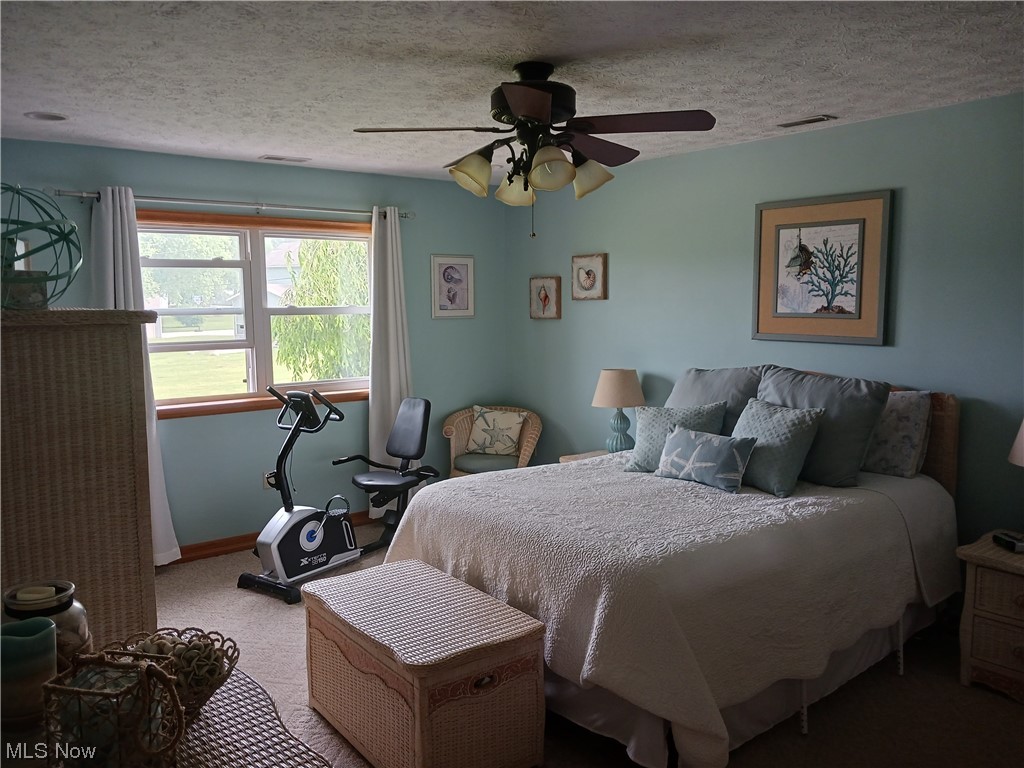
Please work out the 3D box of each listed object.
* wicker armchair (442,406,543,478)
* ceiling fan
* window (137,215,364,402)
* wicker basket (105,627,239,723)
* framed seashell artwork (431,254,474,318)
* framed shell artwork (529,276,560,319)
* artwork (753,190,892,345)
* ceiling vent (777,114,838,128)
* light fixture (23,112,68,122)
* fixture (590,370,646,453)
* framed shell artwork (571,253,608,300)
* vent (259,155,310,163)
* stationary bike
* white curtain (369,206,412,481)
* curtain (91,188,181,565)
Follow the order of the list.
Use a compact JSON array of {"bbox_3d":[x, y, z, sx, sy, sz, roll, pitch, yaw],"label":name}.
[{"bbox_3d":[-0.117,0.597,5.516,0.700,0.820,0.660,3,7,26],"label":"wicker armchair"},{"bbox_3d":[0.081,-0.912,2.902,1.320,0.480,1.270,0,7,4],"label":"ceiling fan"},{"bbox_3d":[-1.566,-0.431,5.015,1.700,1.215,0.120,-5,8,-37],"label":"window"},{"bbox_3d":[-0.691,0.613,1.643,0.255,0.125,0.255,-5,8,-37],"label":"wicker basket"},{"bbox_3d":[-0.413,-0.697,5.757,0.365,0.453,0.025,-5,8,-37],"label":"framed seashell artwork"},{"bbox_3d":[0.239,-0.618,5.755,0.040,0.297,0.300,-5,8,-37],"label":"framed shell artwork"},{"bbox_3d":[1.546,-0.573,4.056,0.035,0.725,0.742,-5,8,-37],"label":"artwork"},{"bbox_3d":[1.417,-1.255,3.844,0.115,0.020,0.280,-5,8,-37],"label":"ceiling vent"},{"bbox_3d":[-2.138,-1.222,3.663,0.190,0.025,0.190,-5,8,-37],"label":"light fixture"},{"bbox_3d":[0.670,0.192,4.951,0.330,0.560,0.330,0,6,0],"label":"fixture"},{"bbox_3d":[0.525,-0.717,5.382,0.045,0.301,0.301,-5,8,-37],"label":"framed shell artwork"},{"bbox_3d":[-1.366,-1.347,4.815,0.290,0.020,0.135,-5,8,-37],"label":"vent"},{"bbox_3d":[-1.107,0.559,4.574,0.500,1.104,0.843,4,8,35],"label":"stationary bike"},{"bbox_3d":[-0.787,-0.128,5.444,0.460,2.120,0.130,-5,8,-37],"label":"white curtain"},{"bbox_3d":[-2.134,-0.010,4.516,0.400,2.130,0.120,-5,8,-37],"label":"curtain"}]

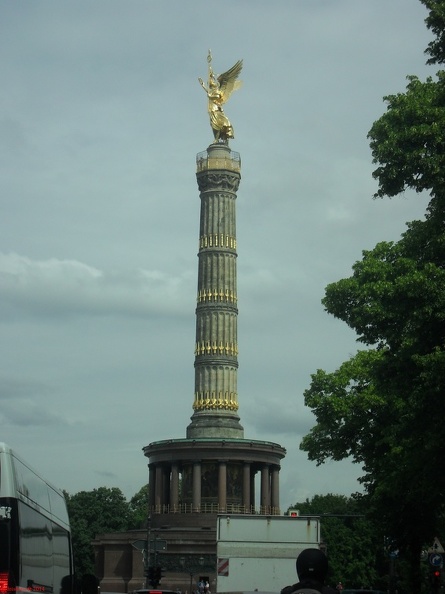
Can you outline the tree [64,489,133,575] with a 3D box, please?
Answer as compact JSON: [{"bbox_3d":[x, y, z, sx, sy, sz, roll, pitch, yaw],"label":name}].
[{"bbox_3d":[-23.489,47.116,258.891,14.500,22.600,14.000,1,-13,0],"label":"tree"}]

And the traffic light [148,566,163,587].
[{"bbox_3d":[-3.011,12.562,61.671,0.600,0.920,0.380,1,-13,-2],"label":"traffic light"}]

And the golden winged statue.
[{"bbox_3d":[-0.241,-24.184,165.674,5.400,12.000,6.500,2,-13,-7],"label":"golden winged statue"}]

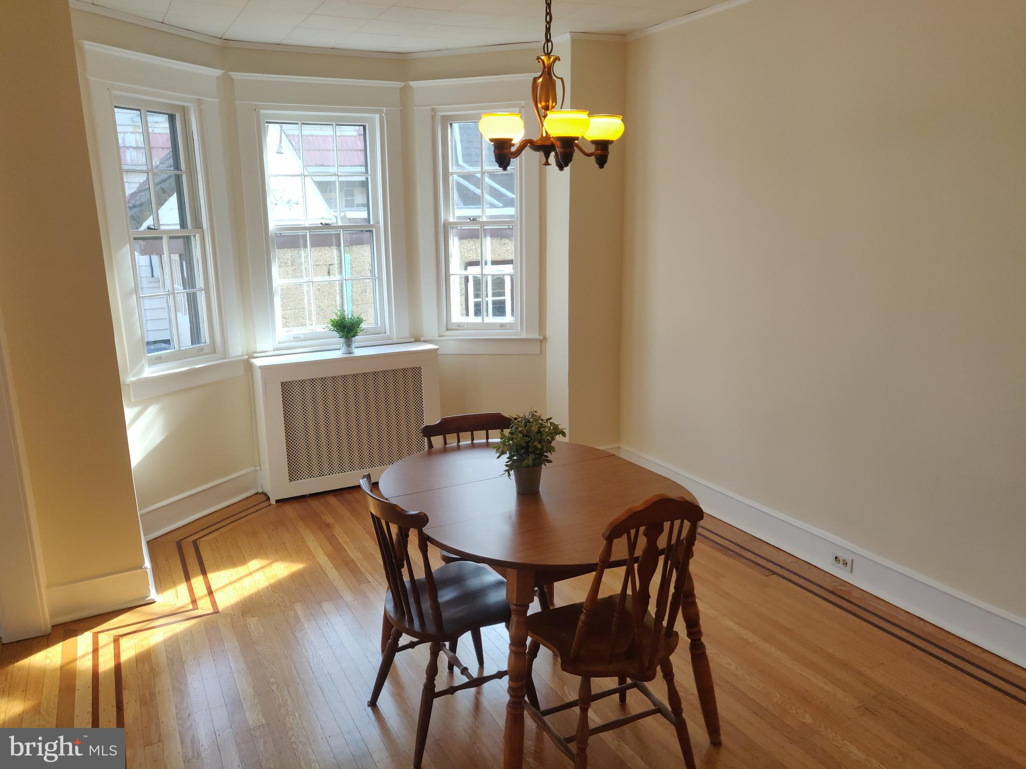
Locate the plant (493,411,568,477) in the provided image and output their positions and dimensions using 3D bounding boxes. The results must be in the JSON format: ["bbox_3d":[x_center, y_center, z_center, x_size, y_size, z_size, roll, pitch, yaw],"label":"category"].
[{"bbox_3d":[0.056,0.190,2.378,0.230,0.210,0.220,-1,13,0],"label":"plant"}]

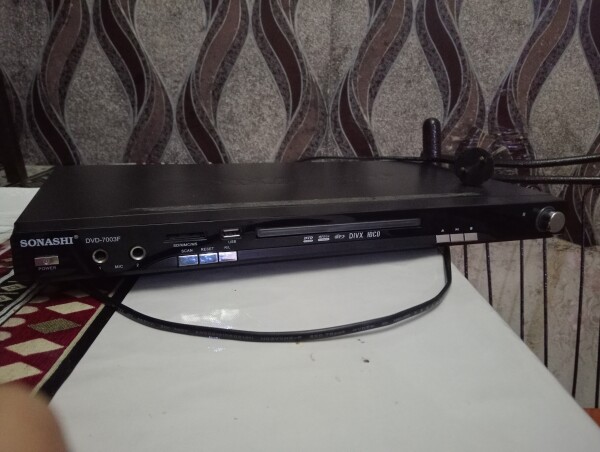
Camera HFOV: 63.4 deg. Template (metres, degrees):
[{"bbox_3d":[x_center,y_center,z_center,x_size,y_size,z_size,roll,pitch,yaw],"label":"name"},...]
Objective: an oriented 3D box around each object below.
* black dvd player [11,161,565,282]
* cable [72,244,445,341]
[{"bbox_3d":[-0.003,-0.020,0.456,0.430,0.042,0.217,-3,17,-20],"label":"black dvd player"},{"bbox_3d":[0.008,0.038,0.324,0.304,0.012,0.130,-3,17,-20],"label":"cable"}]

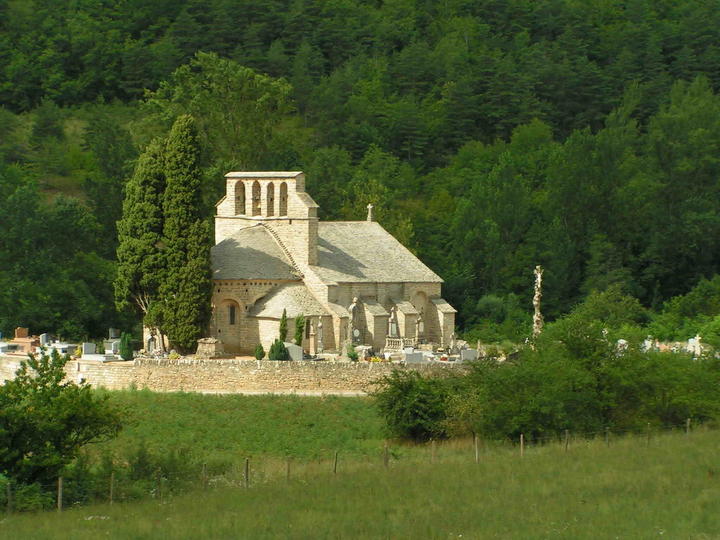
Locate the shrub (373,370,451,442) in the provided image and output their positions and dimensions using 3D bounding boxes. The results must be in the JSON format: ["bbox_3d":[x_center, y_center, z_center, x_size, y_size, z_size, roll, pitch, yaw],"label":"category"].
[{"bbox_3d":[2.686,6.957,133.000,3.990,3.734,3.785,1,1,0],"label":"shrub"}]

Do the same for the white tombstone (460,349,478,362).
[{"bbox_3d":[6.338,4.992,150.500,1.000,0.839,0.180,1,1,9],"label":"white tombstone"}]

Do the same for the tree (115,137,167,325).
[{"bbox_3d":[-13.400,-1.671,158.000,3.099,12.640,2.978,1,1,0],"label":"tree"}]

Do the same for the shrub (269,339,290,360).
[{"bbox_3d":[-4.629,4.614,149.500,1.208,1.294,1.208,1,1,0],"label":"shrub"}]

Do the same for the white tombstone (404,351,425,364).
[{"bbox_3d":[3.115,5.048,150.000,1.000,0.923,0.180,1,1,9],"label":"white tombstone"}]

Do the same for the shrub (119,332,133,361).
[{"bbox_3d":[-13.484,4.413,149.500,0.776,1.696,0.776,1,1,0],"label":"shrub"}]

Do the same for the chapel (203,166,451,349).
[{"bbox_3d":[-3.151,-0.505,161.495,10.900,10.963,17.900,1,1,33],"label":"chapel"}]

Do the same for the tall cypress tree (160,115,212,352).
[{"bbox_3d":[-10.450,-2.211,157.500,2.968,14.417,2.968,1,1,0],"label":"tall cypress tree"}]

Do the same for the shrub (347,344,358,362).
[{"bbox_3d":[-0.431,4.787,149.500,0.690,1.064,0.690,1,1,0],"label":"shrub"}]

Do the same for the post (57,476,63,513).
[{"bbox_3d":[-11.211,8.376,97.000,0.120,1.343,0.120,1,1,0],"label":"post"}]

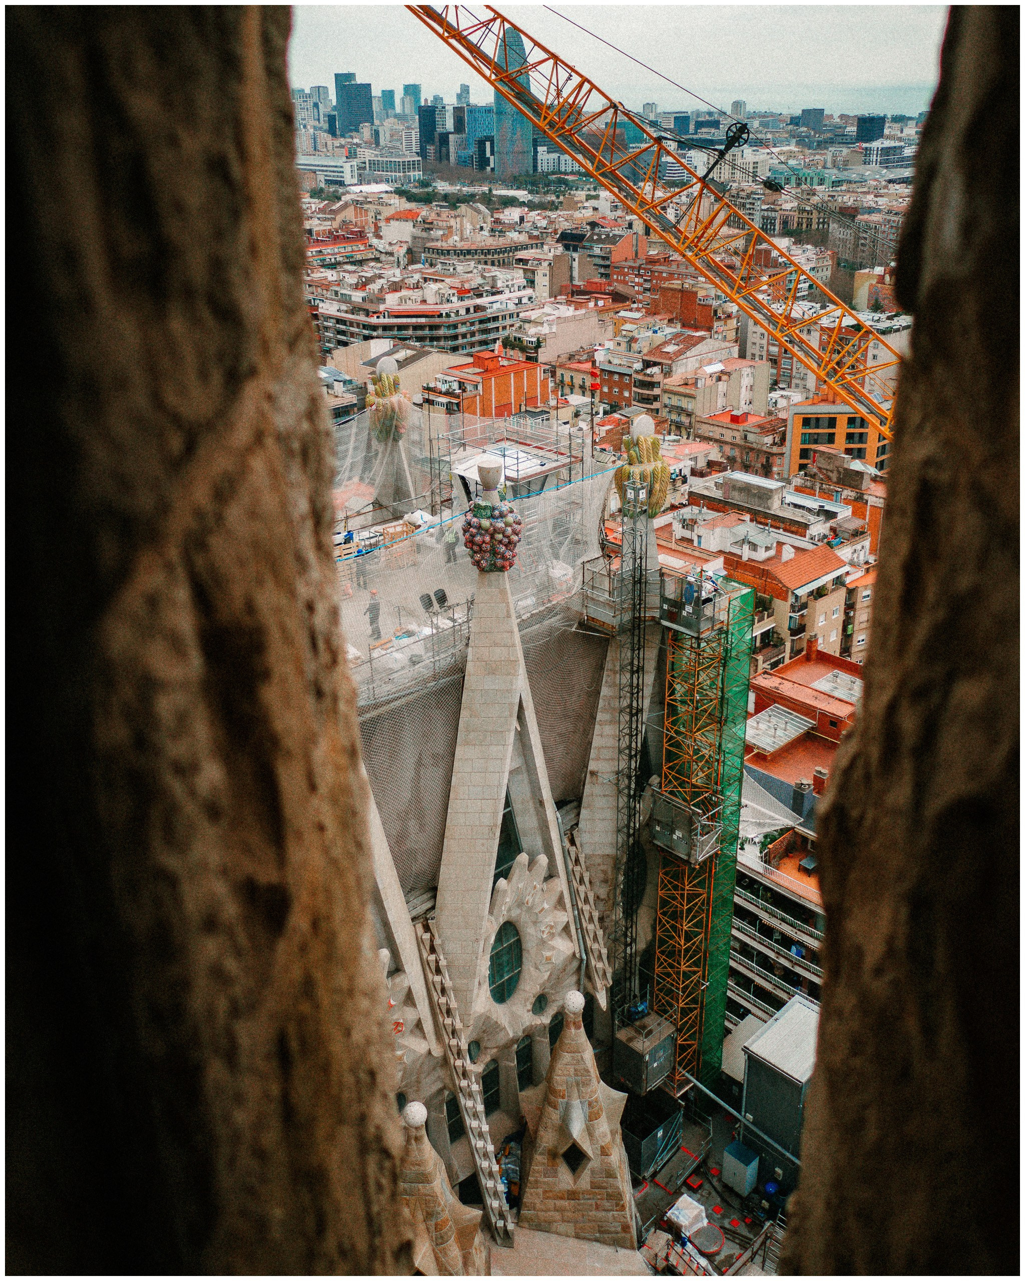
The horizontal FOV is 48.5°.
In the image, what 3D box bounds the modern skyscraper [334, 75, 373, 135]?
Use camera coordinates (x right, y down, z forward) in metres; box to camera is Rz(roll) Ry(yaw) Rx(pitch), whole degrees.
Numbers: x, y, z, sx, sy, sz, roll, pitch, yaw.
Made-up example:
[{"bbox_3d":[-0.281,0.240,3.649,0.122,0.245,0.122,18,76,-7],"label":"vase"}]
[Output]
[{"bbox_3d":[-282.146,-941.813,2024.386,60.000,116.975,28.000,-23,34,-37],"label":"modern skyscraper"}]

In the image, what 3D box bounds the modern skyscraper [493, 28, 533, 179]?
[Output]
[{"bbox_3d":[0.662,-542.134,1157.629,39.000,144.000,38.000,-1,26,0],"label":"modern skyscraper"}]

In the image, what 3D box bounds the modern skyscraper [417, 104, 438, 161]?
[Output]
[{"bbox_3d":[-105.272,-624.897,1416.048,18.000,75.311,18.000,-23,34,-37],"label":"modern skyscraper"}]

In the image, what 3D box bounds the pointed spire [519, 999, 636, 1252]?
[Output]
[{"bbox_3d":[2.526,18.243,45.256,4.850,11.100,4.600,0,26,3],"label":"pointed spire"}]

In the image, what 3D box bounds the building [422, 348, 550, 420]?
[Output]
[{"bbox_3d":[-5.048,-48.863,240.112,24.667,23.007,12.284,-23,34,-37],"label":"building"}]

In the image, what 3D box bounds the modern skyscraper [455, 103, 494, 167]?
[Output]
[{"bbox_3d":[-44.358,-583.923,1328.040,46.000,75.561,22.000,-23,34,-37],"label":"modern skyscraper"}]

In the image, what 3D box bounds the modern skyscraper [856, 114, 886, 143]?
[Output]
[{"bbox_3d":[512.743,-723.658,1625.582,22.000,49.465,32.000,-23,34,-37],"label":"modern skyscraper"}]

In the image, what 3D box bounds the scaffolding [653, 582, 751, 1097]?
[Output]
[{"bbox_3d":[7.326,8.272,45.315,3.447,24.724,2.019,-23,34,-37],"label":"scaffolding"}]

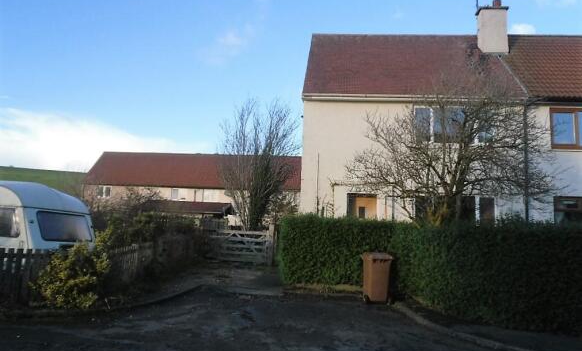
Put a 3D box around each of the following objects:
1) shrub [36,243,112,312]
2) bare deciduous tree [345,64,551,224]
[{"bbox_3d":[-3.957,1.807,8.538,1.330,1.170,1.100,2,-8,3],"label":"shrub"},{"bbox_3d":[3.844,-0.045,11.452,5.000,5.400,4.500,2,-8,3],"label":"bare deciduous tree"}]

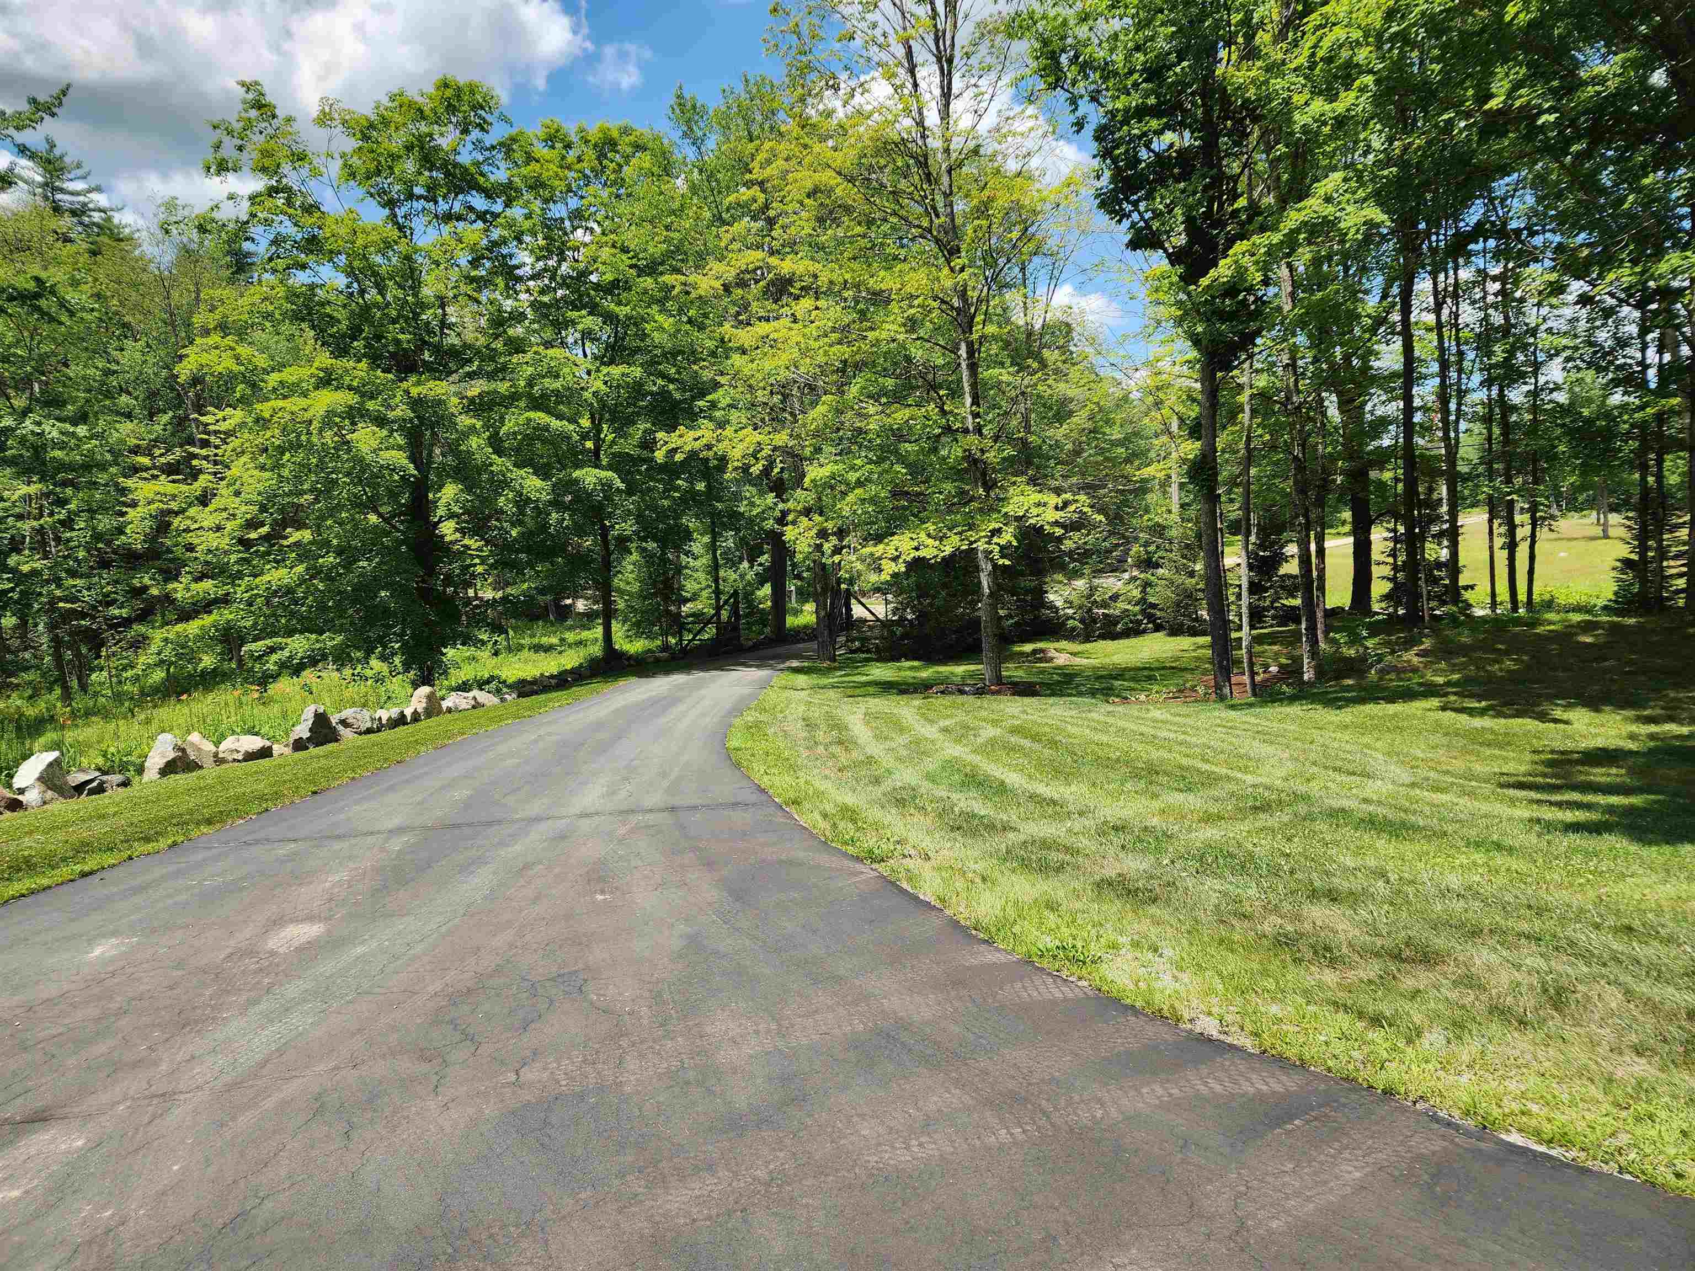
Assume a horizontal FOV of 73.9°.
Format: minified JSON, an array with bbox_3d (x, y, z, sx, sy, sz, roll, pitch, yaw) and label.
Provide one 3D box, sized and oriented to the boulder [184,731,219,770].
[{"bbox_3d":[-8.337,1.483,14.500,0.400,0.480,0.440,-1,1,0],"label":"boulder"}]

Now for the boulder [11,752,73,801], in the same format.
[{"bbox_3d":[-8.279,1.446,11.600,0.480,0.520,0.520,-1,1,0],"label":"boulder"}]

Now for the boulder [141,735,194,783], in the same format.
[{"bbox_3d":[-8.195,1.487,13.600,0.470,0.560,0.580,-1,1,0],"label":"boulder"}]

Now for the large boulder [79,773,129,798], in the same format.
[{"bbox_3d":[-7.996,1.615,12.100,0.380,0.250,0.460,-1,1,0],"label":"large boulder"}]

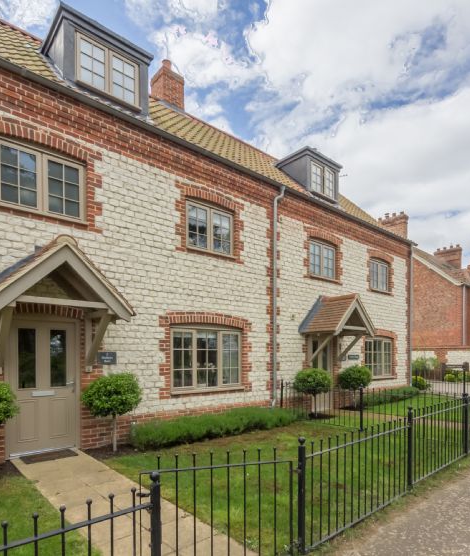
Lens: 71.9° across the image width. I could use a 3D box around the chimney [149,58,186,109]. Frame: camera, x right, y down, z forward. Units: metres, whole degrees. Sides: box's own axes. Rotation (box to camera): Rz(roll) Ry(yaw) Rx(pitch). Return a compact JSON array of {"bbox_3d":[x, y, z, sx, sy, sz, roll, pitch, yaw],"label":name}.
[{"bbox_3d":[-2.354,-6.679,11.310,0.780,1.750,0.850,5,-8,-37],"label":"chimney"}]

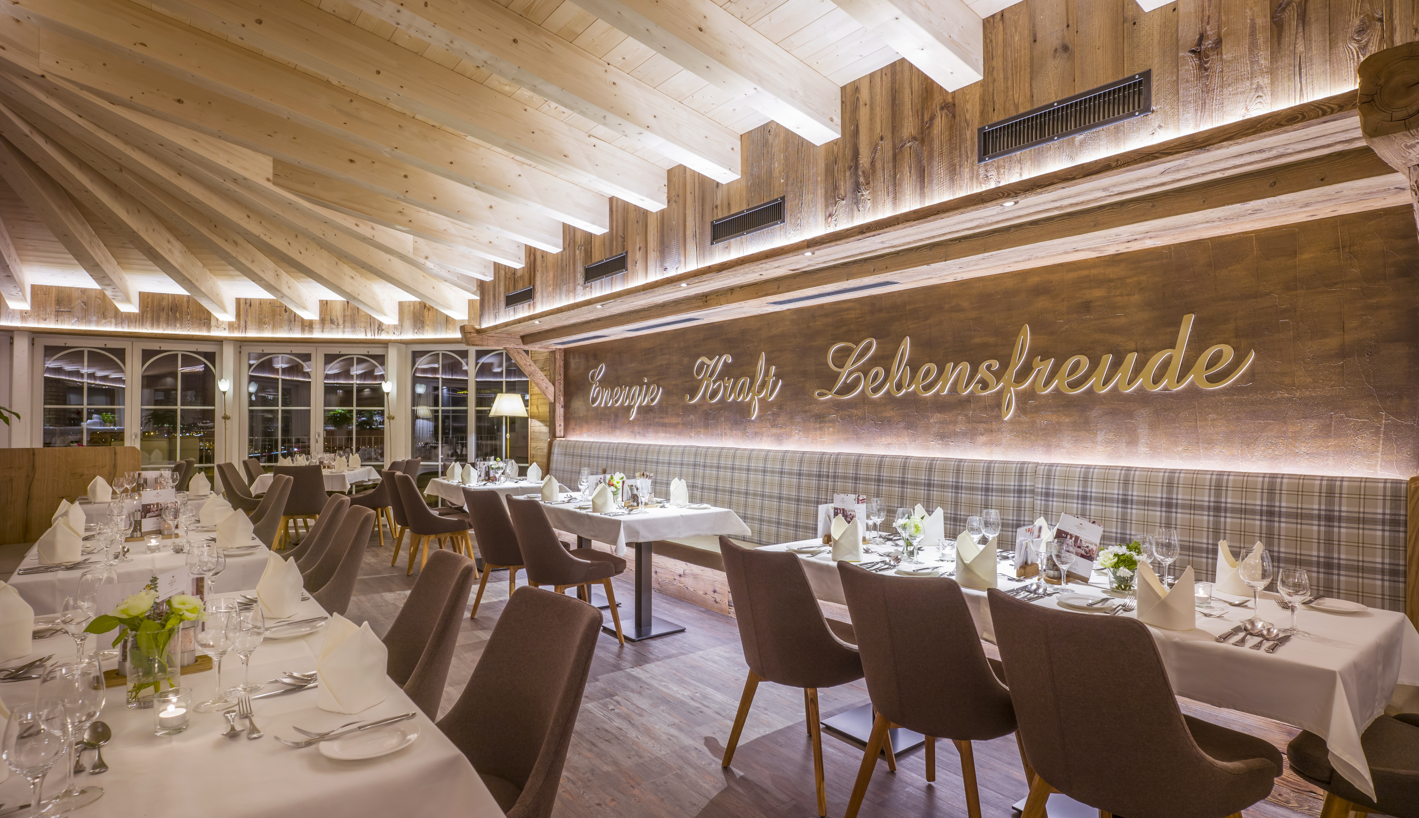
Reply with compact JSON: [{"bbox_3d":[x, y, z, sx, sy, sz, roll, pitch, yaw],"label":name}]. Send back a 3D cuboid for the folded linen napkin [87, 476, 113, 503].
[{"bbox_3d":[-4.274,0.561,4.978,0.138,0.172,0.120,1,-1,-39],"label":"folded linen napkin"}]

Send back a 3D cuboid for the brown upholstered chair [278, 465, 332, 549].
[{"bbox_3d":[-3.960,0.990,6.990,0.500,0.880,0.590,0,-1,-16],"label":"brown upholstered chair"}]

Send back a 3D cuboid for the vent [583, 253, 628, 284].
[{"bbox_3d":[-0.802,-1.079,5.465,0.030,0.140,0.645,1,-1,-39],"label":"vent"}]

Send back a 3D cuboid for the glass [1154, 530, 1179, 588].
[{"bbox_3d":[1.498,0.494,2.324,0.086,0.202,0.086,0,-1,-39],"label":"glass"}]

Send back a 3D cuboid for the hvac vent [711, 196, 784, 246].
[{"bbox_3d":[0.215,-1.103,4.192,0.030,0.148,0.650,1,-1,-39],"label":"hvac vent"}]

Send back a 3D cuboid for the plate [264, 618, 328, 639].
[{"bbox_3d":[-1.123,0.599,1.907,0.160,0.020,0.160,1,-1,-39],"label":"plate"}]

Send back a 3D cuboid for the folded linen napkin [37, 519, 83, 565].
[{"bbox_3d":[-2.633,0.531,2.880,0.120,0.180,0.130,1,-1,-39],"label":"folded linen napkin"}]

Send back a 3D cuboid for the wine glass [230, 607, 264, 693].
[{"bbox_3d":[-0.982,0.507,1.501,0.071,0.172,0.071,1,-1,-39],"label":"wine glass"}]

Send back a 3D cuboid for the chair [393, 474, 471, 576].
[{"bbox_3d":[-2.263,0.977,5.987,0.590,0.880,0.500,1,-1,-39],"label":"chair"}]

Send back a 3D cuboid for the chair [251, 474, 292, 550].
[{"bbox_3d":[-3.575,0.973,5.448,0.600,0.870,0.490,0,-1,-39],"label":"chair"}]

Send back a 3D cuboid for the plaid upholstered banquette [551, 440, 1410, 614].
[{"bbox_3d":[0.226,0.853,5.059,0.580,1.110,6.780,1,-1,-39],"label":"plaid upholstered banquette"}]

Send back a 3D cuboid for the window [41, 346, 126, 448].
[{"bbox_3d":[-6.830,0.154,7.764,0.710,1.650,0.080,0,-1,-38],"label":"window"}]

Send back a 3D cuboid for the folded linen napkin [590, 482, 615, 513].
[{"bbox_3d":[-0.658,0.546,4.385,0.135,0.172,0.120,0,-1,-9],"label":"folded linen napkin"}]

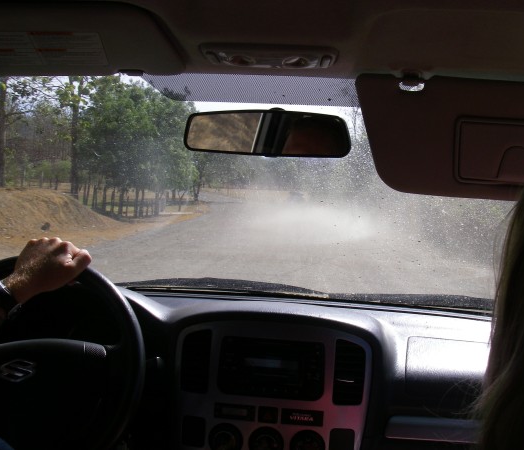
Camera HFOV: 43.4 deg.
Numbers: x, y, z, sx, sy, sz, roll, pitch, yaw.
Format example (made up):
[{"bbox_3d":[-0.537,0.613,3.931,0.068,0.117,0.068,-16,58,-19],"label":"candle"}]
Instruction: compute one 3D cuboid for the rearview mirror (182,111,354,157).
[{"bbox_3d":[0.011,-0.126,0.912,0.245,0.062,0.045,5,9,23],"label":"rearview mirror"}]

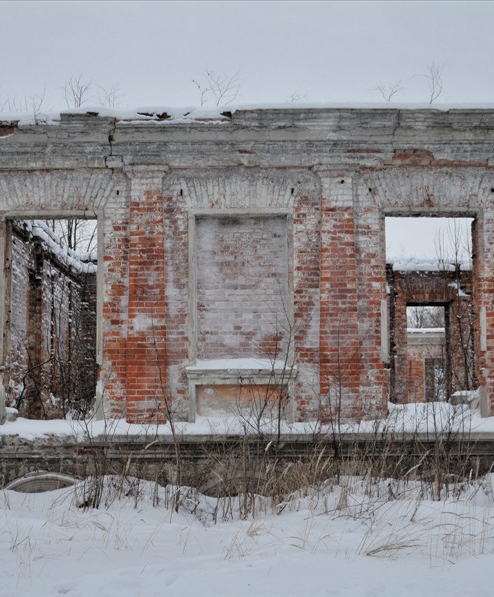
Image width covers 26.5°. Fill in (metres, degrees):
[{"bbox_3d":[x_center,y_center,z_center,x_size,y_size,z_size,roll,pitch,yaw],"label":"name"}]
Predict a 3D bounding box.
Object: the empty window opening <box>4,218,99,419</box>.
[{"bbox_3d":[-2.694,0.281,14.644,1.316,2.797,0.450,0,-4,-1],"label":"empty window opening"}]

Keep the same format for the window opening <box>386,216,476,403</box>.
[{"bbox_3d":[2.547,0.193,14.762,1.295,2.696,0.450,0,-4,-1],"label":"window opening"}]

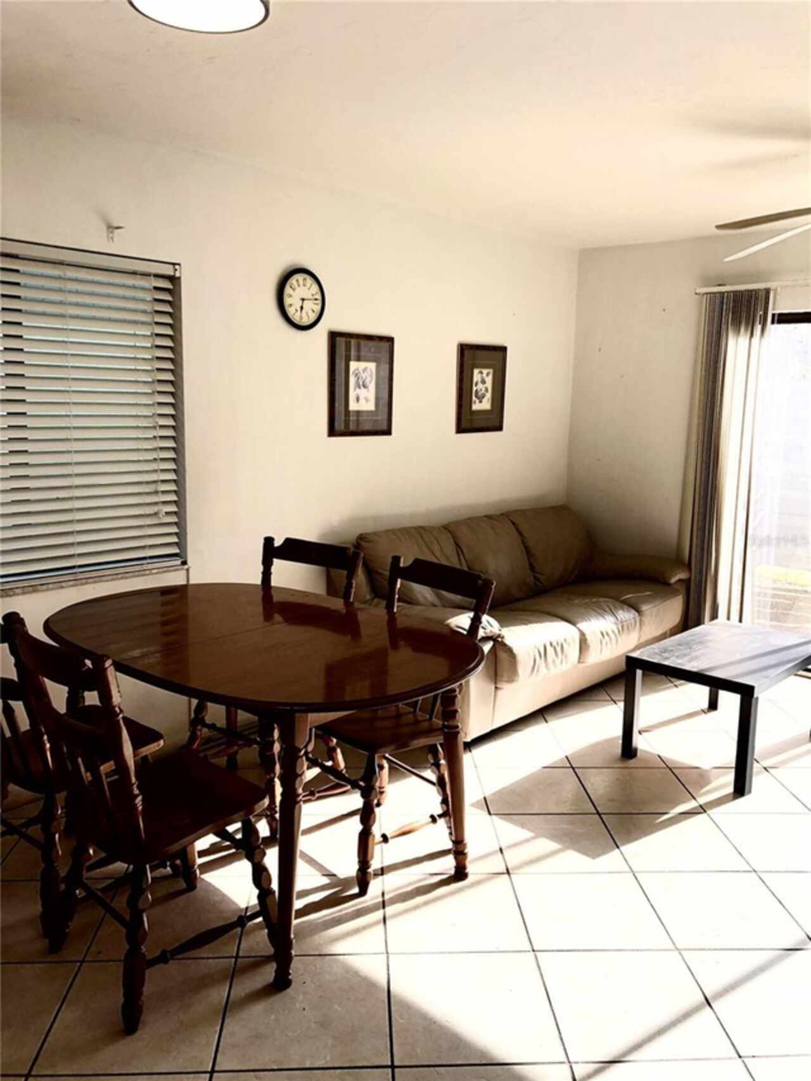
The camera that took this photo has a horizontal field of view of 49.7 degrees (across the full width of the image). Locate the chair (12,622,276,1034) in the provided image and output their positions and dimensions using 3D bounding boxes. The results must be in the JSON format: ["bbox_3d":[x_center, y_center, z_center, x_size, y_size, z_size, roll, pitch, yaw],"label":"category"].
[{"bbox_3d":[-0.664,0.666,2.315,0.470,0.945,0.535,10,13,42],"label":"chair"}]

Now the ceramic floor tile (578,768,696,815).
[{"bbox_3d":[0.909,0.986,3.443,0.400,0.012,0.400,1,9,-3],"label":"ceramic floor tile"}]

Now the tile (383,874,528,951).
[{"bbox_3d":[0.140,1.106,2.598,0.400,0.012,0.400,1,9,-3],"label":"tile"}]

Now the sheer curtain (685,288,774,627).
[{"bbox_3d":[1.830,-0.349,5.005,0.380,2.110,0.100,9,12,41],"label":"sheer curtain"}]

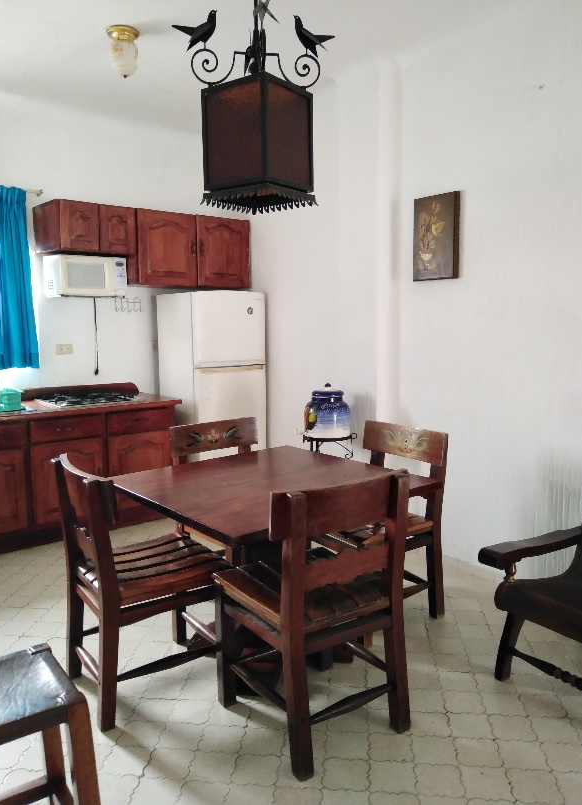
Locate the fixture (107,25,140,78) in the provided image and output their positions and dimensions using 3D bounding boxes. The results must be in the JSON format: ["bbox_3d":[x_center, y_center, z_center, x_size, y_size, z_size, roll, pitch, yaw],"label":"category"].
[{"bbox_3d":[-0.918,-1.925,3.335,0.176,0.251,0.176,-6,9,-36],"label":"fixture"}]

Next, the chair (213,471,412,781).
[{"bbox_3d":[0.037,0.691,2.151,0.550,0.902,0.550,-5,9,-32],"label":"chair"}]

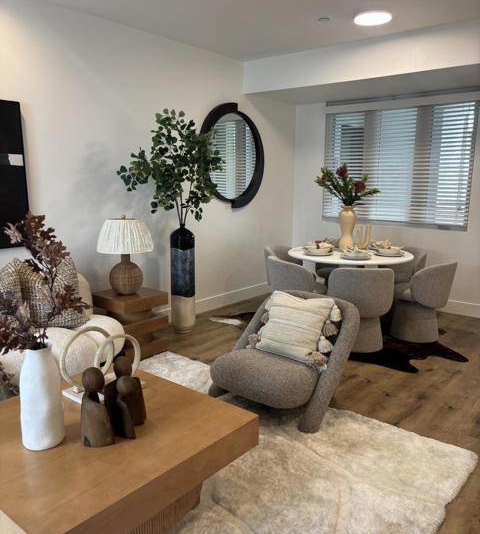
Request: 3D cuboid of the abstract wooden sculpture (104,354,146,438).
[{"bbox_3d":[-0.463,0.537,2.008,0.165,0.285,0.170,9,14,39],"label":"abstract wooden sculpture"}]

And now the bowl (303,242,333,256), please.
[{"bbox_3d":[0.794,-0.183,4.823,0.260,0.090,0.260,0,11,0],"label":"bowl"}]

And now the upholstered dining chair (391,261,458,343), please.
[{"bbox_3d":[1.695,0.293,4.534,0.575,0.745,0.565,7,13,33],"label":"upholstered dining chair"}]

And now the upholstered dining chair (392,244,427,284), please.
[{"bbox_3d":[1.602,0.194,5.016,0.560,0.740,0.560,-4,11,-25],"label":"upholstered dining chair"}]

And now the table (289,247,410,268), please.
[{"bbox_3d":[1.068,0.230,4.768,1.200,0.750,1.200,9,13,39],"label":"table"}]

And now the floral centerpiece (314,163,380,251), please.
[{"bbox_3d":[1.051,-0.573,4.682,0.620,0.860,0.520,3,10,13],"label":"floral centerpiece"}]

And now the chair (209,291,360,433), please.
[{"bbox_3d":[0.264,0.558,3.112,0.820,0.680,0.820,9,13,39],"label":"chair"}]

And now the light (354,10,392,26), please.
[{"bbox_3d":[1.076,-1.994,3.876,0.280,0.030,0.280,9,14,39],"label":"light"}]

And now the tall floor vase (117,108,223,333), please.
[{"bbox_3d":[-0.583,-0.377,4.395,0.700,2.050,0.860,9,13,39],"label":"tall floor vase"}]

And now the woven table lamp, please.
[{"bbox_3d":[-0.948,-0.101,3.946,0.472,0.655,0.472,0,11,0],"label":"woven table lamp"}]

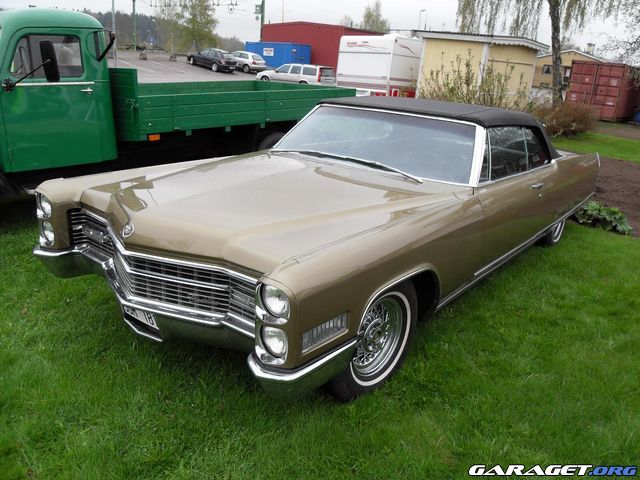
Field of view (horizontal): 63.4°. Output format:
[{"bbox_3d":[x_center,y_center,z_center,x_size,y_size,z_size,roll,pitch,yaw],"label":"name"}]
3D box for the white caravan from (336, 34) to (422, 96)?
[{"bbox_3d":[3.298,-8.225,25.019,2.400,2.620,6.600,12,20,23],"label":"white caravan"}]

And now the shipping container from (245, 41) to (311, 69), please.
[{"bbox_3d":[-4.122,-17.687,49.762,6.060,2.500,2.440,17,23,35],"label":"shipping container"}]

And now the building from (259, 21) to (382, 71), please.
[{"bbox_3d":[2.197,-21.390,58.715,11.000,4.900,14.000,17,23,34],"label":"building"}]

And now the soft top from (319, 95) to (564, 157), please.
[{"bbox_3d":[1.180,-1.045,4.854,1.550,0.480,2.200,17,23,34],"label":"soft top"}]

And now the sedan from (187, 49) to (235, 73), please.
[{"bbox_3d":[-8.989,-14.809,42.403,4.600,1.430,1.760,22,25,31],"label":"sedan"}]

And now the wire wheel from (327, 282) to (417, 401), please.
[{"bbox_3d":[0.253,0.493,2.786,0.220,0.710,0.710,20,24,39],"label":"wire wheel"}]

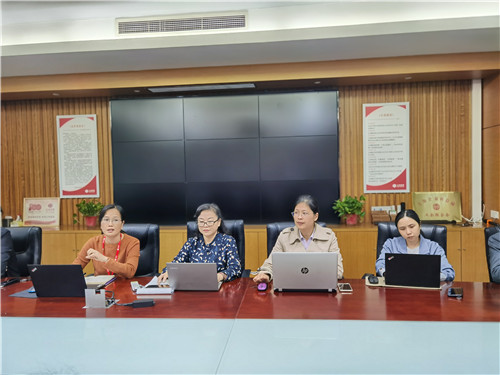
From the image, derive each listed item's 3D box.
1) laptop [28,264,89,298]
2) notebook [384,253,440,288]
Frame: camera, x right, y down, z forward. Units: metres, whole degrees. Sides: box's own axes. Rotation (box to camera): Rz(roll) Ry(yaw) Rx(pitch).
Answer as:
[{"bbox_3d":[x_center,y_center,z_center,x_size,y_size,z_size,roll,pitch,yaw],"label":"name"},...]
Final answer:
[{"bbox_3d":[-1.126,0.551,2.418,0.315,0.215,0.300,-1,2,5],"label":"laptop"},{"bbox_3d":[1.017,0.505,2.445,0.320,0.210,0.290,-1,2,18],"label":"notebook"}]

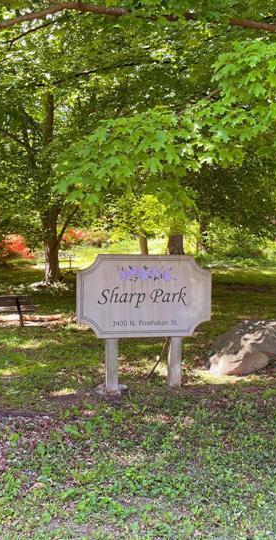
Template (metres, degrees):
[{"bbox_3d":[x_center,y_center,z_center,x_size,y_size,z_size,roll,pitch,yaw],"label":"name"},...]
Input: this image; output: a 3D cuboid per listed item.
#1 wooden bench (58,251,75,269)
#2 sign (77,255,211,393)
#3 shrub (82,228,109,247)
[{"bbox_3d":[-3.992,-0.530,27.500,1.700,0.830,0.620,0,0,0],"label":"wooden bench"},{"bbox_3d":[0.073,0.590,6.050,1.510,1.510,0.190,0,0,-11],"label":"sign"},{"bbox_3d":[-3.070,-2.450,40.000,2.100,1.400,1.700,0,0,0],"label":"shrub"}]

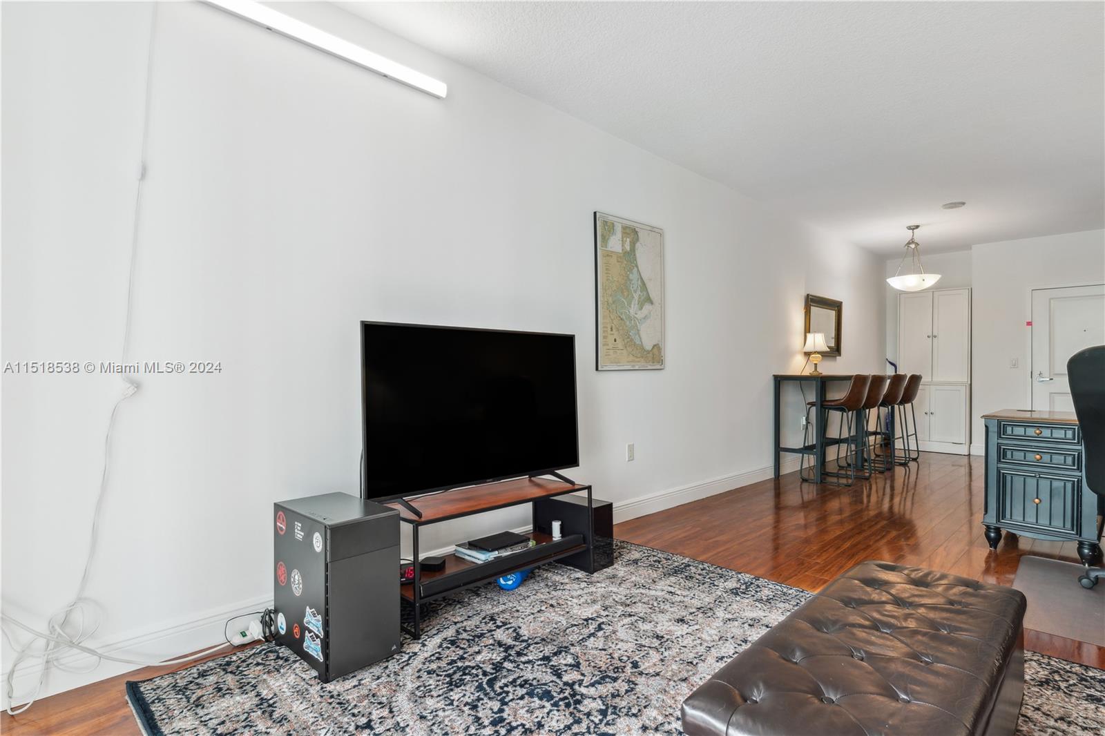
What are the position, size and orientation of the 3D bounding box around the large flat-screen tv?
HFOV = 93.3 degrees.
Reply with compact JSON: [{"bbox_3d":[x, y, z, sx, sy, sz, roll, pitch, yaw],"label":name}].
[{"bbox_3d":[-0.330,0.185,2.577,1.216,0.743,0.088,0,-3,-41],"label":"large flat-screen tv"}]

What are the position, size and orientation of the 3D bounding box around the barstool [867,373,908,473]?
[{"bbox_3d":[3.776,0.594,6.112,0.484,1.062,0.522,0,0,-42],"label":"barstool"}]

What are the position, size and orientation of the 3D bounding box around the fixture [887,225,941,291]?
[{"bbox_3d":[4.175,-1.277,6.044,0.522,0.759,0.522,0,0,-42],"label":"fixture"}]

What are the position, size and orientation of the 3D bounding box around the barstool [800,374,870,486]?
[{"bbox_3d":[2.832,0.589,5.253,0.484,1.062,0.522,0,0,-42],"label":"barstool"}]

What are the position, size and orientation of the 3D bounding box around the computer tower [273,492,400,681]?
[{"bbox_3d":[-0.837,0.810,2.025,0.446,0.541,0.273,0,0,41],"label":"computer tower"}]

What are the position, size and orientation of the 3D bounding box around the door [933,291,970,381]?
[{"bbox_3d":[5.220,-0.419,6.835,0.033,1.204,0.396,0,0,-41],"label":"door"}]

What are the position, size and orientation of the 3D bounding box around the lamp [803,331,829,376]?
[{"bbox_3d":[2.760,-0.150,5.468,0.247,0.457,0.247,0,0,-42],"label":"lamp"}]

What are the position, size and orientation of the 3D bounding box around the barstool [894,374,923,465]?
[{"bbox_3d":[4.248,0.597,6.541,0.484,1.062,0.522,0,0,-42],"label":"barstool"}]

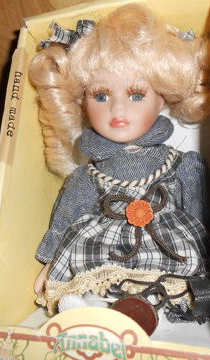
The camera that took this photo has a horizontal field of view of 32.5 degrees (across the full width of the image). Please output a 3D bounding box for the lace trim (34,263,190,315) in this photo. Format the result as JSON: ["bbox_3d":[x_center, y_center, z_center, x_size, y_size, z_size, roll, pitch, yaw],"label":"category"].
[{"bbox_3d":[0.007,0.074,0.250,0.102,0.050,0.031,-4,85,11],"label":"lace trim"}]

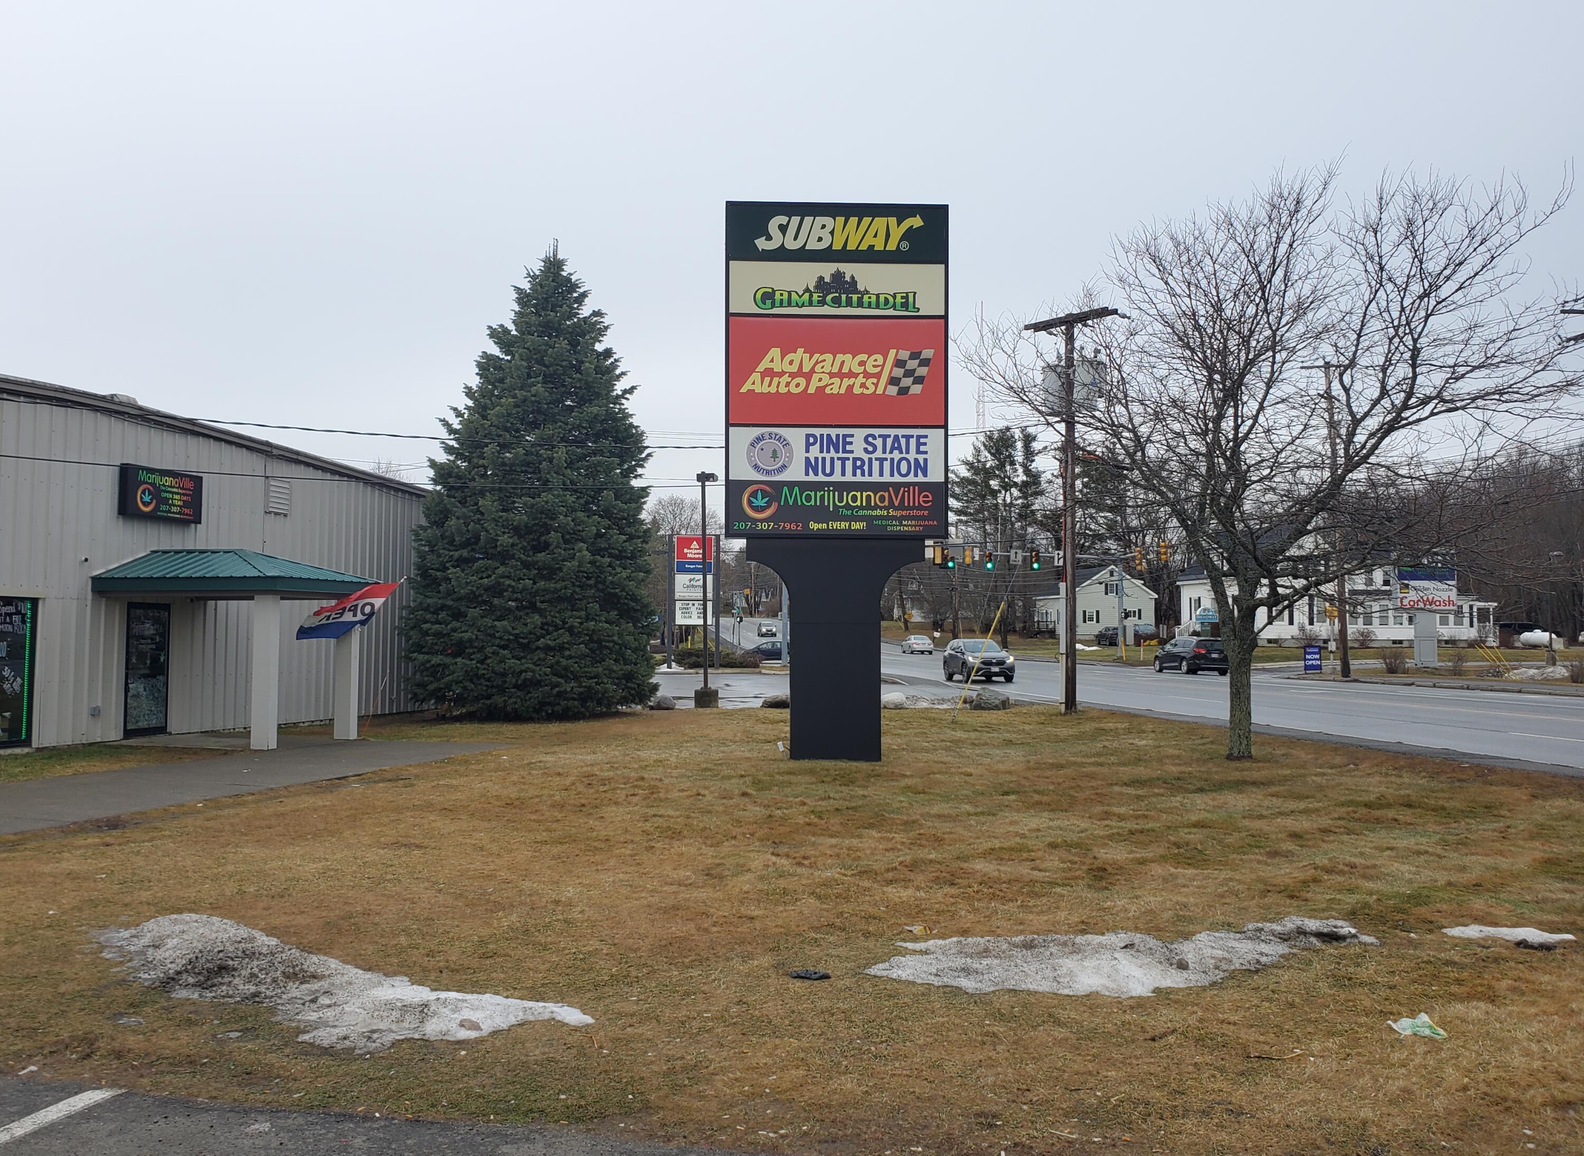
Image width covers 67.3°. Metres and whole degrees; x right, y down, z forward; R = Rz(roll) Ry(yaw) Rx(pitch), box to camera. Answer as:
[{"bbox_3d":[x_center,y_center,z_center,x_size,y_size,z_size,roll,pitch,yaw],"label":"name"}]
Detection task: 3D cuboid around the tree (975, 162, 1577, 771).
[{"bbox_3d":[6.740,-1.656,16.715,8.400,8.350,7.800,0,-3,0],"label":"tree"}]

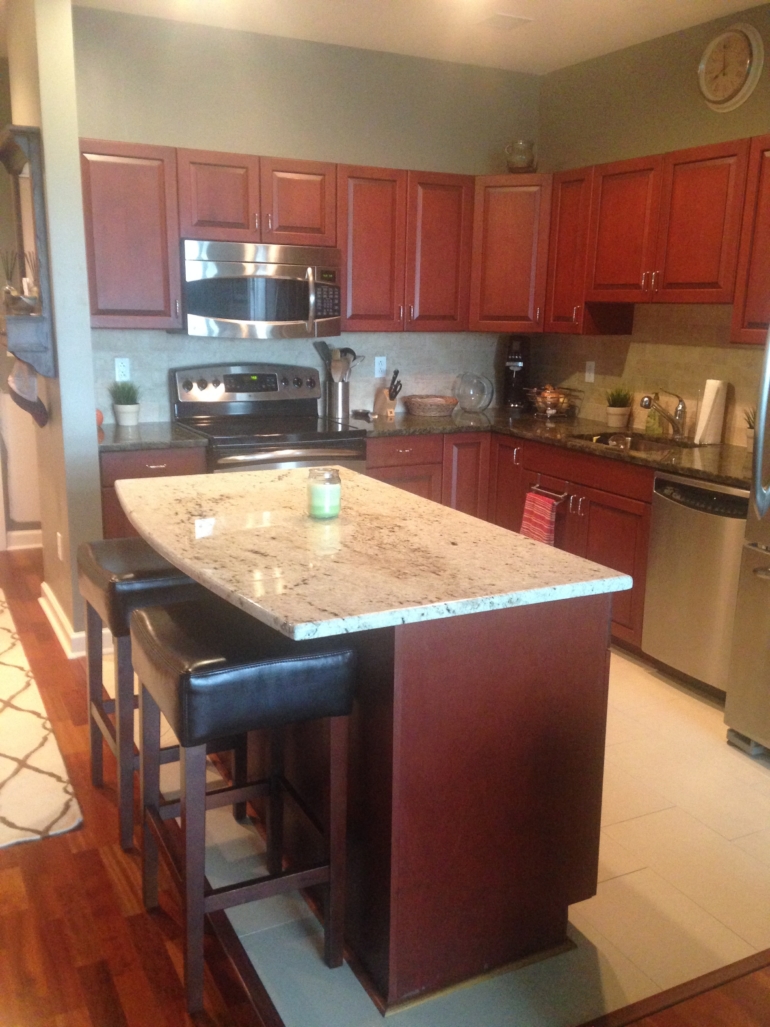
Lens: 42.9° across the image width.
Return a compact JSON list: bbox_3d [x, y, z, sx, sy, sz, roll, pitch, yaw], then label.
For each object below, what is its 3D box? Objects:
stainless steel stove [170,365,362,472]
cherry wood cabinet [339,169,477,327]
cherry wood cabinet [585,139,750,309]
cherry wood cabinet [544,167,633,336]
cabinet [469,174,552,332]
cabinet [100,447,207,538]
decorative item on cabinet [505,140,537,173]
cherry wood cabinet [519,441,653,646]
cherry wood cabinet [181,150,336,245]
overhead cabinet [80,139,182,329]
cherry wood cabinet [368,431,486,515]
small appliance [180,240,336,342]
[{"bbox_3d":[-0.560,-0.102,4.747,0.765,1.192,0.670,-5,14,-27],"label":"stainless steel stove"},{"bbox_3d":[0.036,-1.332,5.001,0.758,0.770,0.330,-5,14,-27],"label":"cherry wood cabinet"},{"bbox_3d":[1.307,-1.226,4.258,0.320,0.615,0.925,-5,13,-27],"label":"cherry wood cabinet"},{"bbox_3d":[1.026,-1.282,4.843,0.318,0.773,0.315,-5,14,-27],"label":"cherry wood cabinet"},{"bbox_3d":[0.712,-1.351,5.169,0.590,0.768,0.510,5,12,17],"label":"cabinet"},{"bbox_3d":[-1.137,0.095,4.539,0.465,0.875,0.625,-5,14,-27],"label":"cabinet"},{"bbox_3d":[0.682,-1.784,4.927,0.165,0.185,0.150,1,12,0],"label":"decorative item on cabinet"},{"bbox_3d":[1.141,0.138,4.525,0.625,0.875,0.896,-5,14,-27],"label":"cherry wood cabinet"},{"bbox_3d":[-0.638,-1.465,4.619,0.763,0.379,0.330,-5,14,-27],"label":"cherry wood cabinet"},{"bbox_3d":[-1.177,-1.214,4.341,0.457,0.768,0.320,-5,13,-27],"label":"overhead cabinet"},{"bbox_3d":[0.074,-0.015,5.147,0.705,0.875,0.625,-5,14,-27],"label":"cherry wood cabinet"},{"bbox_3d":[-0.621,-1.051,4.610,0.757,0.420,0.420,-5,13,-27],"label":"small appliance"}]

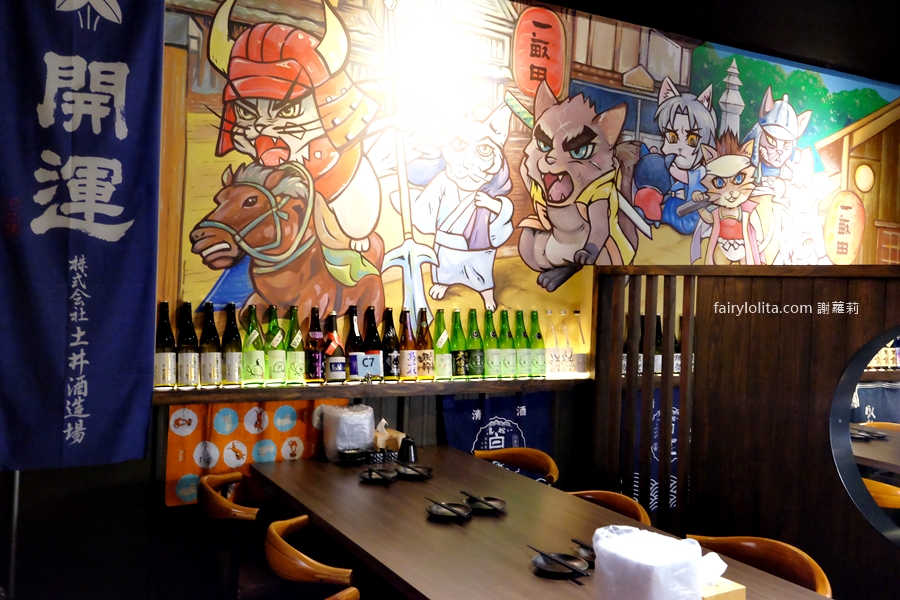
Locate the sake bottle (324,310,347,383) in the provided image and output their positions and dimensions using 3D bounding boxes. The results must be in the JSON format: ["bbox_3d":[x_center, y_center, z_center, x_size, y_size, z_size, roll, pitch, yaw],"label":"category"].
[{"bbox_3d":[-0.461,0.191,3.126,0.079,0.293,0.079,1,-7,-27],"label":"sake bottle"}]

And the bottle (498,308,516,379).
[{"bbox_3d":[0.259,0.201,3.494,0.073,0.308,0.073,-2,-7,0],"label":"bottle"}]

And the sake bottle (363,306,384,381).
[{"bbox_3d":[-0.309,0.176,3.109,0.078,0.299,0.078,-2,-7,0],"label":"sake bottle"}]

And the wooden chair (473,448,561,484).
[{"bbox_3d":[0.253,1.056,3.218,0.500,0.750,0.550,1,3,-32],"label":"wooden chair"}]

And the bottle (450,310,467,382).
[{"bbox_3d":[0.033,0.190,3.303,0.075,0.303,0.075,0,-3,0],"label":"bottle"}]

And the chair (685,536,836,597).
[{"bbox_3d":[0.737,1.060,2.068,0.500,0.750,0.550,2,1,-31],"label":"chair"}]

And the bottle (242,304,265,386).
[{"bbox_3d":[-0.724,0.164,2.861,0.078,0.295,0.078,2,-8,-31],"label":"bottle"}]

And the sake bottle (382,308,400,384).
[{"bbox_3d":[-0.245,0.187,3.243,0.073,0.308,0.073,-2,-7,0],"label":"sake bottle"}]

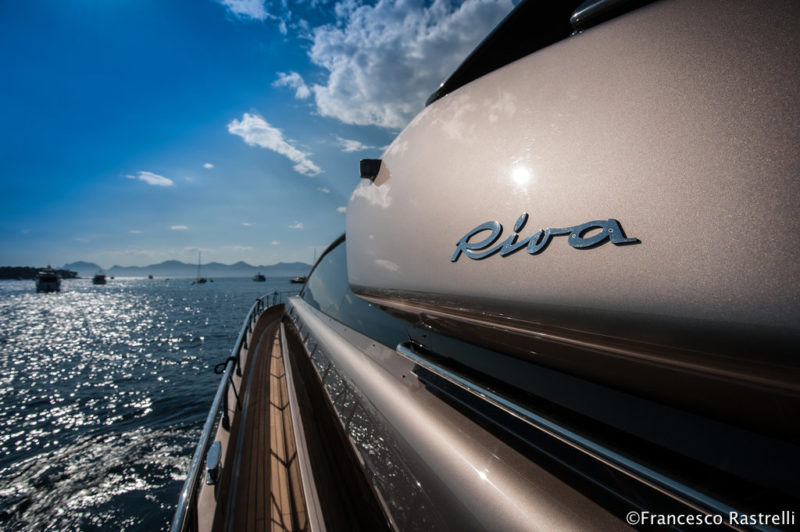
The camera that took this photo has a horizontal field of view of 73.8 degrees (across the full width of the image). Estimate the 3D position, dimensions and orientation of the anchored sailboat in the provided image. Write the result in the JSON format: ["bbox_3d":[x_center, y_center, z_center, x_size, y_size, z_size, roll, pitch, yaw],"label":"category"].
[{"bbox_3d":[-107.282,1.131,287.000,3.900,17.200,12.200,0,-1,-42],"label":"anchored sailboat"}]

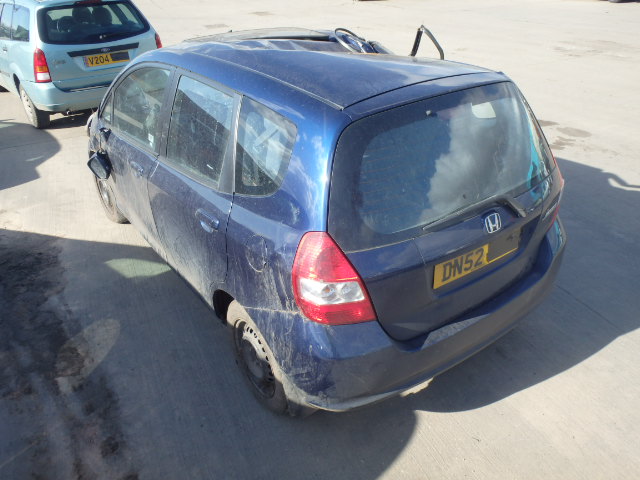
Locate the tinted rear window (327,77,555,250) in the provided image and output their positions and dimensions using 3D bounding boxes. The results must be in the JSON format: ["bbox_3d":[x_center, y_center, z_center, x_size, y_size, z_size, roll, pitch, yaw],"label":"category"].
[{"bbox_3d":[0.548,-0.338,2.052,1.260,0.470,0.110,-20,12,-30],"label":"tinted rear window"}]

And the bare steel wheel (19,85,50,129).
[{"bbox_3d":[-3.650,-1.747,6.659,0.190,0.605,0.605,-23,36,-34],"label":"bare steel wheel"}]

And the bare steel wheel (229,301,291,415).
[{"bbox_3d":[-0.245,0.531,2.427,0.180,0.575,0.575,-20,34,-30],"label":"bare steel wheel"}]

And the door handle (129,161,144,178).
[{"bbox_3d":[-1.055,-0.411,2.997,0.045,0.065,0.200,-20,34,-30],"label":"door handle"}]

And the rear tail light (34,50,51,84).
[{"bbox_3d":[-3.169,-1.970,5.846,0.155,0.375,0.165,-23,36,-34],"label":"rear tail light"}]

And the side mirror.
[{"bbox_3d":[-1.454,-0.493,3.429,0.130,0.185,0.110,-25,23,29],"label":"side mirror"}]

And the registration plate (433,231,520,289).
[{"bbox_3d":[0.654,0.069,2.122,0.520,0.111,0.015,-20,32,-30],"label":"registration plate"}]

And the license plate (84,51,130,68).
[{"bbox_3d":[-2.527,-2.159,6.181,0.520,0.111,0.015,-23,27,-34],"label":"license plate"}]

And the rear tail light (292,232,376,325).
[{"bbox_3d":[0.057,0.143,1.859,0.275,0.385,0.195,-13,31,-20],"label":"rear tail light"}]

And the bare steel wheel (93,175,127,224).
[{"bbox_3d":[-1.660,-0.409,4.192,0.180,0.575,0.575,-20,34,-30],"label":"bare steel wheel"}]

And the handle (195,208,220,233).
[{"bbox_3d":[-0.487,-0.080,2.261,0.045,0.065,0.200,-20,34,-30],"label":"handle"}]

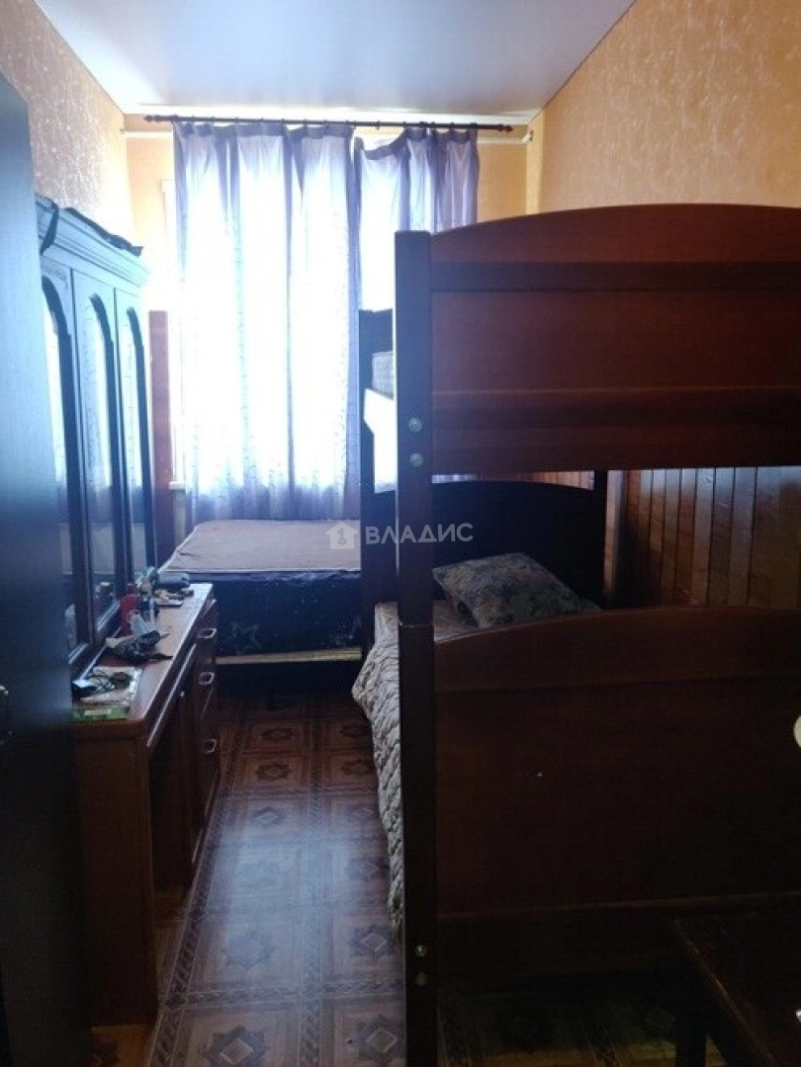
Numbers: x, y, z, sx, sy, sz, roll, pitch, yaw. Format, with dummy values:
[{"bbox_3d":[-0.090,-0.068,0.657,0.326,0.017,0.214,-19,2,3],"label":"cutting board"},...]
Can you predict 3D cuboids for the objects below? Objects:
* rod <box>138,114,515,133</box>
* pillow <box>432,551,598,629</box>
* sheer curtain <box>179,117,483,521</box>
[{"bbox_3d":[-0.357,-2.173,4.088,1.942,0.045,0.055,-1,11,-6],"label":"rod"},{"bbox_3d":[0.420,0.215,2.926,0.480,0.130,0.400,-6,38,-20],"label":"pillow"},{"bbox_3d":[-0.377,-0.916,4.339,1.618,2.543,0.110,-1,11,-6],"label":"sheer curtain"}]

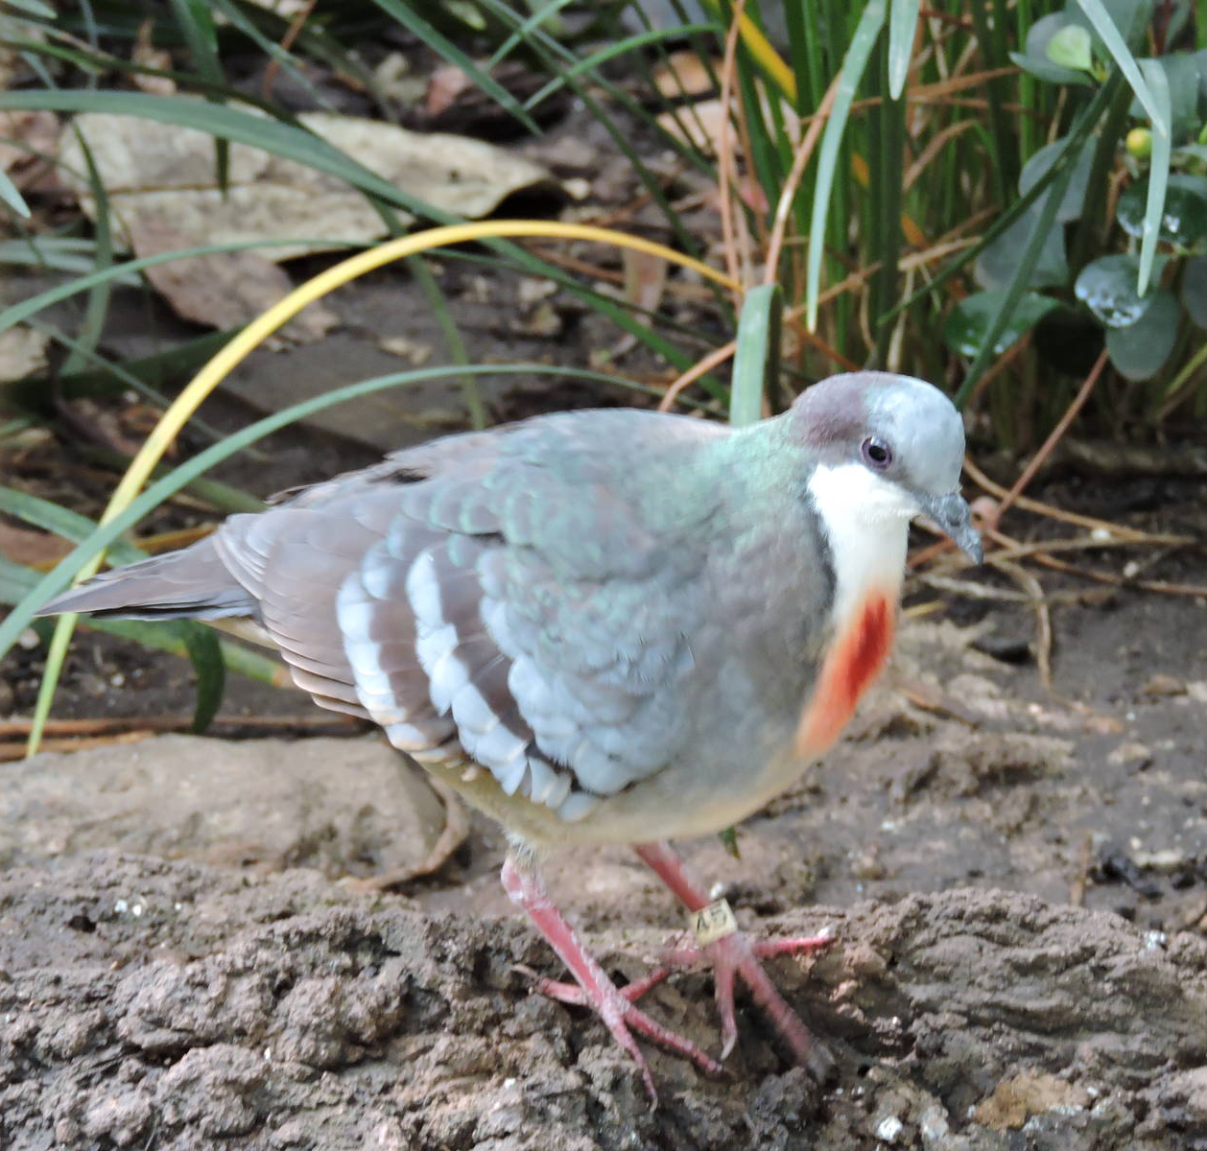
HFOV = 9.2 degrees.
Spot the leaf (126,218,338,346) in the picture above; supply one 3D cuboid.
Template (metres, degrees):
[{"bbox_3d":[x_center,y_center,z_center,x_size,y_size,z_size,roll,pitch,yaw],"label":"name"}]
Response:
[{"bbox_3d":[-0.117,-0.092,2.360,0.070,0.018,0.042,11,27,23],"label":"leaf"}]

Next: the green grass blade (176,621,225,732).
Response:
[{"bbox_3d":[-0.104,0.026,1.950,0.013,0.030,0.015,0,22,0],"label":"green grass blade"}]

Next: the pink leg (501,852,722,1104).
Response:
[{"bbox_3d":[0.002,0.093,1.750,0.060,0.045,0.042,16,27,35],"label":"pink leg"}]

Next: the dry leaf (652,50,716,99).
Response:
[{"bbox_3d":[0.027,-0.169,2.540,0.022,0.010,0.020,0,25,0],"label":"dry leaf"}]

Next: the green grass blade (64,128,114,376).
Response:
[{"bbox_3d":[-0.150,-0.095,2.200,0.015,0.068,0.030,0,22,0],"label":"green grass blade"}]

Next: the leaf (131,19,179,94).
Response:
[{"bbox_3d":[-0.147,-0.169,2.460,0.015,0.022,0.013,0,22,0],"label":"leaf"}]

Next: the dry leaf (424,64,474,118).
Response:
[{"bbox_3d":[-0.050,-0.155,2.420,0.016,0.013,0.014,0,22,0],"label":"dry leaf"}]

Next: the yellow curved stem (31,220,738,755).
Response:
[{"bbox_3d":[-0.069,-0.034,2.137,0.245,0.105,0.052,-17,30,-32],"label":"yellow curved stem"}]

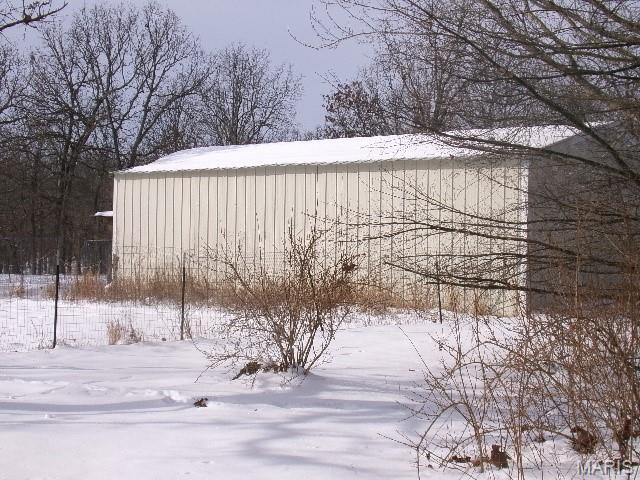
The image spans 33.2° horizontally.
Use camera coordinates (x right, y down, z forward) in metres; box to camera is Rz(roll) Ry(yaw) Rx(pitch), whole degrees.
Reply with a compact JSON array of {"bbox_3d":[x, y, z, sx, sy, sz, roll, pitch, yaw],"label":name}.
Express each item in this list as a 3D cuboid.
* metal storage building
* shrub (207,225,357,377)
[{"bbox_3d":[1.480,-0.599,28.559,12.723,4.259,7.720,1,0,36],"label":"metal storage building"},{"bbox_3d":[-0.445,0.700,12.400,1.720,1.660,1.600,1,0,0],"label":"shrub"}]

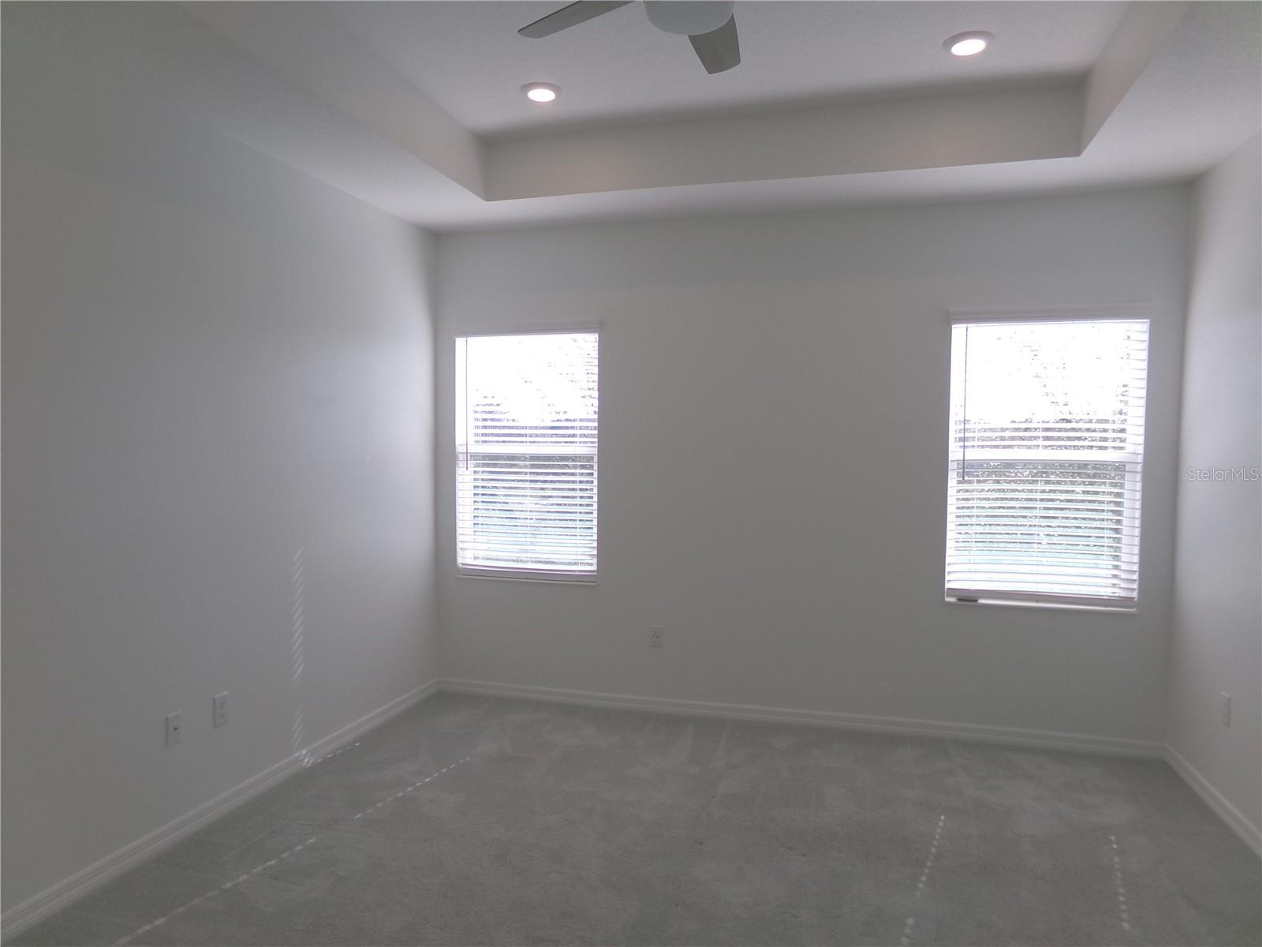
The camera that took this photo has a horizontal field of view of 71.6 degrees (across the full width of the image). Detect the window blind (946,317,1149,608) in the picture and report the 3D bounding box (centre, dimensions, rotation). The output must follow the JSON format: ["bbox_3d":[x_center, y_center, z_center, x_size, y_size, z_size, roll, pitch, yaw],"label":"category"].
[{"bbox_3d":[2.138,-0.063,4.537,0.930,1.482,0.060,1,2,15],"label":"window blind"}]

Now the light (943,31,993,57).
[{"bbox_3d":[1.325,-1.682,3.434,0.188,0.025,0.188,1,2,15],"label":"light"}]

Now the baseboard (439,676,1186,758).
[{"bbox_3d":[0.742,1.368,4.940,4.079,0.087,0.018,1,2,15],"label":"baseboard"}]

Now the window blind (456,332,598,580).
[{"bbox_3d":[-0.636,-0.114,5.297,0.927,1.482,0.060,1,2,15],"label":"window blind"}]

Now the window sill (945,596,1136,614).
[{"bbox_3d":[2.128,0.686,4.581,0.924,0.029,0.100,1,2,15],"label":"window sill"}]

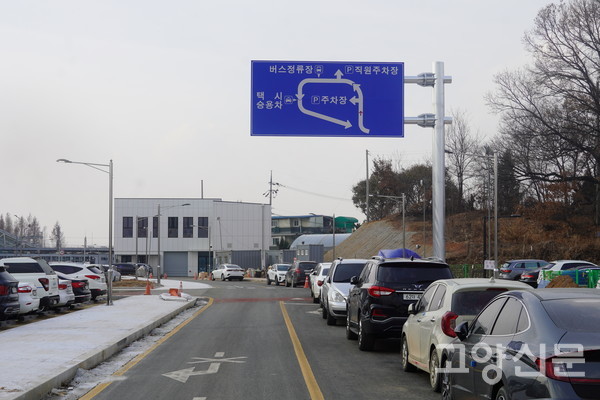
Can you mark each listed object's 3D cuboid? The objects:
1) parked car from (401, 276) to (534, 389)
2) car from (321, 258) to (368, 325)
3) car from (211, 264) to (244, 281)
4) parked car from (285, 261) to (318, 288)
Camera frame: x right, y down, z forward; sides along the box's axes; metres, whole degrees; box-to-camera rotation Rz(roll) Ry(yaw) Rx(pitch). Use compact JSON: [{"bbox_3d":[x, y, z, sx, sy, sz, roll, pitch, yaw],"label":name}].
[{"bbox_3d":[2.511,1.917,14.339,1.595,1.485,3.595,0,-4,-3],"label":"parked car"},{"bbox_3d":[1.700,2.653,27.988,1.920,1.770,4.750,0,-4,-2],"label":"car"},{"bbox_3d":[-6.200,6.248,83.172,1.800,1.440,4.620,1,-4,-22],"label":"car"},{"bbox_3d":[0.210,4.911,63.818,1.880,1.690,4.700,1,-4,-9],"label":"parked car"}]

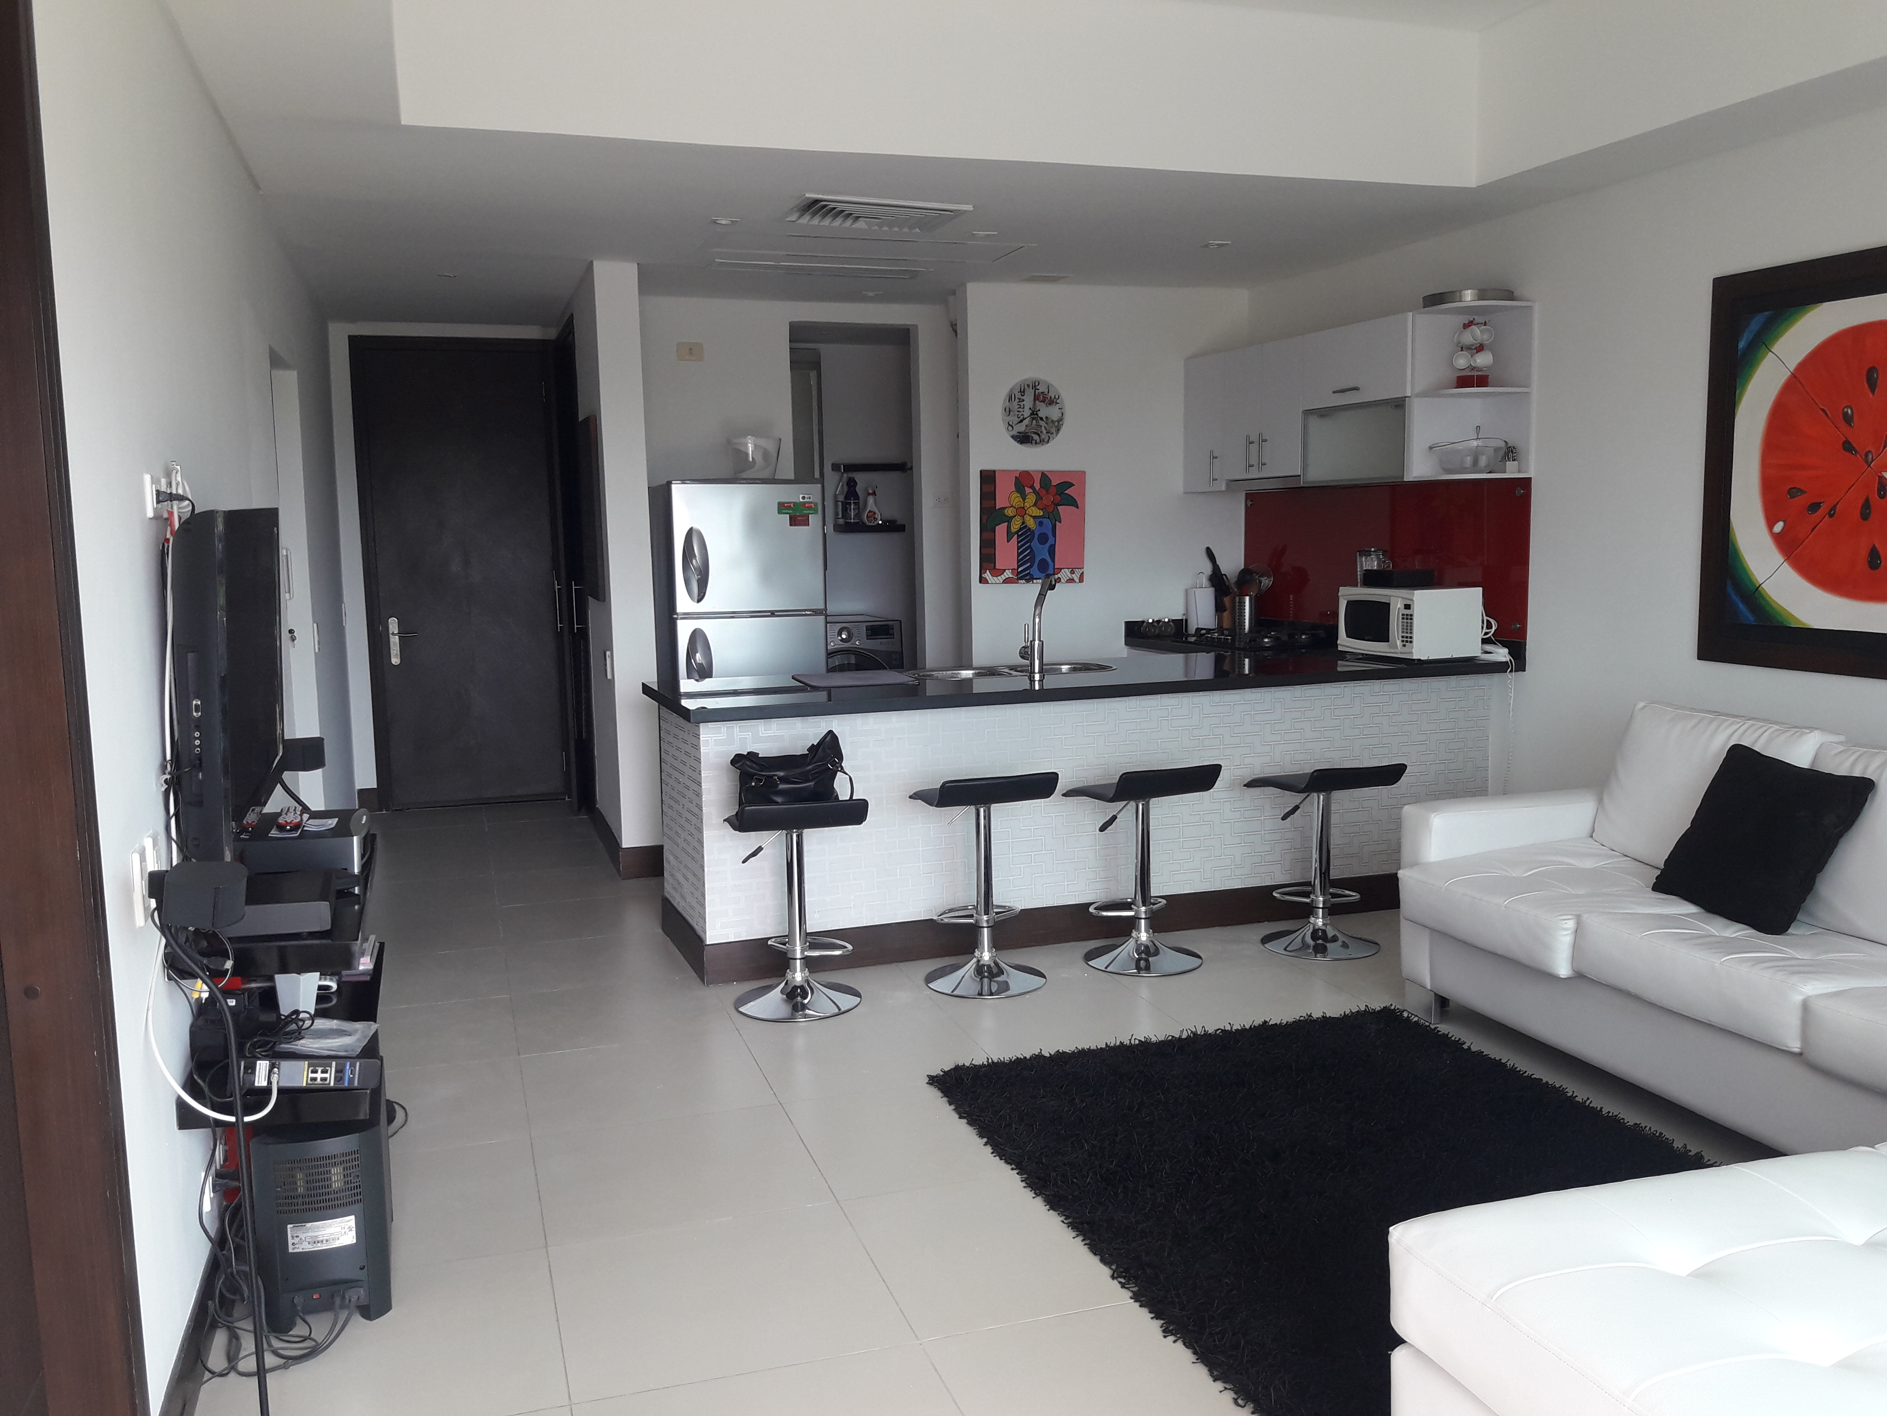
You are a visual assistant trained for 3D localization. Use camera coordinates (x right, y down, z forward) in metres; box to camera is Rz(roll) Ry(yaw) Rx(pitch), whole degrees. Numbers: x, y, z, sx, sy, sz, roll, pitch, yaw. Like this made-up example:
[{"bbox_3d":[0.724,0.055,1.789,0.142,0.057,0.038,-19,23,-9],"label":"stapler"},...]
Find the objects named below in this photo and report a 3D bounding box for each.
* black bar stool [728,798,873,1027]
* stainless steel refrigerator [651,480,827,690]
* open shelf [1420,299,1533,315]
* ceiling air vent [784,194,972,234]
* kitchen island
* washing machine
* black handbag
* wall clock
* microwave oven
[{"bbox_3d":[-0.441,0.573,4.577,0.390,0.648,0.400,-3,7,-12],"label":"black bar stool"},{"bbox_3d":[-0.925,-0.188,6.904,0.650,1.620,0.700,-3,7,-18],"label":"stainless steel refrigerator"},{"bbox_3d":[1.856,-1.399,5.350,0.320,0.025,0.260,-3,7,-18],"label":"open shelf"},{"bbox_3d":[-0.238,-1.664,5.197,0.585,0.035,0.470,-3,7,-18],"label":"ceiling air vent"},{"bbox_3d":[0.517,0.319,5.480,2.950,0.895,0.950,-3,7,-18],"label":"kitchen island"},{"bbox_3d":[-0.599,-0.092,9.190,0.600,0.865,0.600,-3,7,-18],"label":"washing machine"},{"bbox_3d":[-0.444,0.192,4.533,0.360,0.245,0.170,-4,7,-22],"label":"black handbag"},{"bbox_3d":[0.406,-1.325,6.833,0.305,0.310,0.040,-3,7,-18],"label":"wall clock"},{"bbox_3d":[1.764,-0.327,5.787,0.325,0.260,0.440,-4,7,-23],"label":"microwave oven"}]

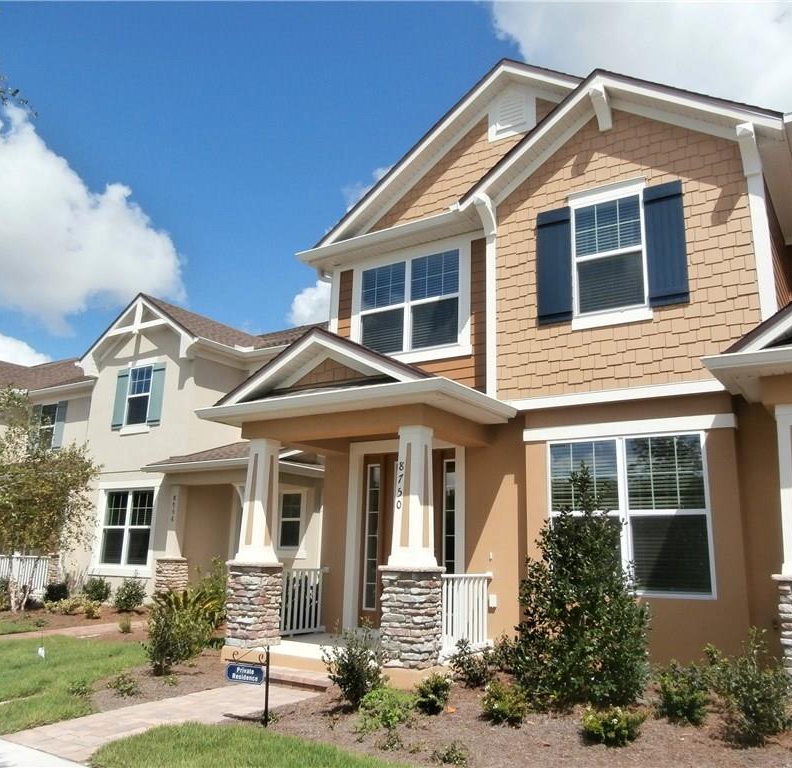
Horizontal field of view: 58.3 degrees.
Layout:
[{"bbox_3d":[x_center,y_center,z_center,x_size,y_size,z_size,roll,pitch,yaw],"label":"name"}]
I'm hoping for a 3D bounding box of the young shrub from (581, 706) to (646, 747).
[{"bbox_3d":[1.701,2.656,5.555,0.499,0.233,0.499,-7,-16,33],"label":"young shrub"}]

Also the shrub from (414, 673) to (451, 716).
[{"bbox_3d":[0.330,2.787,6.425,0.314,0.313,0.314,2,-14,0],"label":"shrub"}]

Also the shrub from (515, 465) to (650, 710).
[{"bbox_3d":[1.962,2.025,7.485,1.339,2.335,1.339,-7,-16,33],"label":"shrub"}]

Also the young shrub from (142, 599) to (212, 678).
[{"bbox_3d":[-2.551,2.943,8.372,0.738,0.795,0.738,-7,-16,34],"label":"young shrub"}]

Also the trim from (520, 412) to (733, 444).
[{"bbox_3d":[2.694,0.538,8.472,2.500,0.153,0.080,-7,-16,34],"label":"trim"}]

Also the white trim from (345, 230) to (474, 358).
[{"bbox_3d":[0.182,-1.168,10.885,2.221,1.845,0.083,-7,-16,33],"label":"white trim"}]

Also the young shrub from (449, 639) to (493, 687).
[{"bbox_3d":[0.770,2.877,7.339,0.420,0.468,0.420,1,-13,0],"label":"young shrub"}]

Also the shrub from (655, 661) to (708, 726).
[{"bbox_3d":[2.410,2.611,6.034,0.423,0.492,0.423,-7,-16,34],"label":"shrub"}]

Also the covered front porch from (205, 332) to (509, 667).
[{"bbox_3d":[-0.608,1.430,9.397,4.075,4.050,2.171,-7,-16,33],"label":"covered front porch"}]

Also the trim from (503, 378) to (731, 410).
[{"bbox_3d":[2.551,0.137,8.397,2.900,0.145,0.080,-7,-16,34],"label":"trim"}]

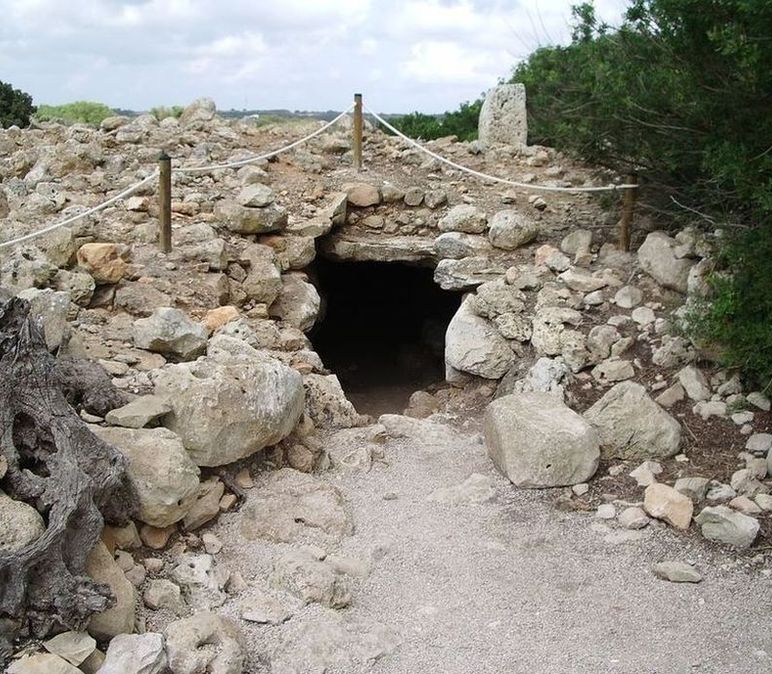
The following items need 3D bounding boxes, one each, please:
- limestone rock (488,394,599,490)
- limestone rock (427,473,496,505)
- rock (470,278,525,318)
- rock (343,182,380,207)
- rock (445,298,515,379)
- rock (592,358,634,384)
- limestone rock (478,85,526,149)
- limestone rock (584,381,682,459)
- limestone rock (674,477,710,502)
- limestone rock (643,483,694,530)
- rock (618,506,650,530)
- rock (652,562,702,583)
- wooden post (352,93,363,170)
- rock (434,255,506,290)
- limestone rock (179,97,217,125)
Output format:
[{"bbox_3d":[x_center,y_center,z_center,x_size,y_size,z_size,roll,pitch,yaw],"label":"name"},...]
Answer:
[{"bbox_3d":[0.780,0.517,4.550,0.540,0.420,0.430,2,14,10],"label":"limestone rock"},{"bbox_3d":[0.352,0.706,4.250,0.330,0.070,0.260,0,14,0],"label":"limestone rock"},{"bbox_3d":[0.698,-0.239,5.650,0.340,0.230,0.270,0,14,0],"label":"rock"},{"bbox_3d":[-0.168,-0.979,6.246,0.260,0.160,0.210,0,14,-1],"label":"rock"},{"bbox_3d":[0.566,0.009,5.510,0.400,0.420,0.380,1,14,6],"label":"rock"},{"bbox_3d":[1.287,0.195,5.144,0.230,0.130,0.170,4,14,14],"label":"rock"},{"bbox_3d":[1.214,-2.305,9.519,0.450,0.680,0.270,0,14,-5],"label":"limestone rock"},{"bbox_3d":[1.301,0.436,4.886,0.500,0.350,0.380,4,14,10],"label":"limestone rock"},{"bbox_3d":[1.375,0.684,4.079,0.160,0.105,0.130,5,15,19],"label":"limestone rock"},{"bbox_3d":[1.195,0.717,3.850,0.210,0.175,0.170,0,14,0],"label":"limestone rock"},{"bbox_3d":[1.097,0.802,4.019,0.125,0.080,0.100,1,14,0],"label":"rock"},{"bbox_3d":[1.082,0.874,3.376,0.175,0.050,0.100,5,15,19],"label":"rock"},{"bbox_3d":[-0.245,-1.827,8.099,0.075,0.690,0.075,1,14,0],"label":"wooden post"},{"bbox_3d":[0.514,-0.388,5.465,0.430,0.180,0.360,1,14,5],"label":"rock"},{"bbox_3d":[-2.313,-2.779,11.159,0.460,0.350,0.380,-3,14,-11],"label":"limestone rock"}]

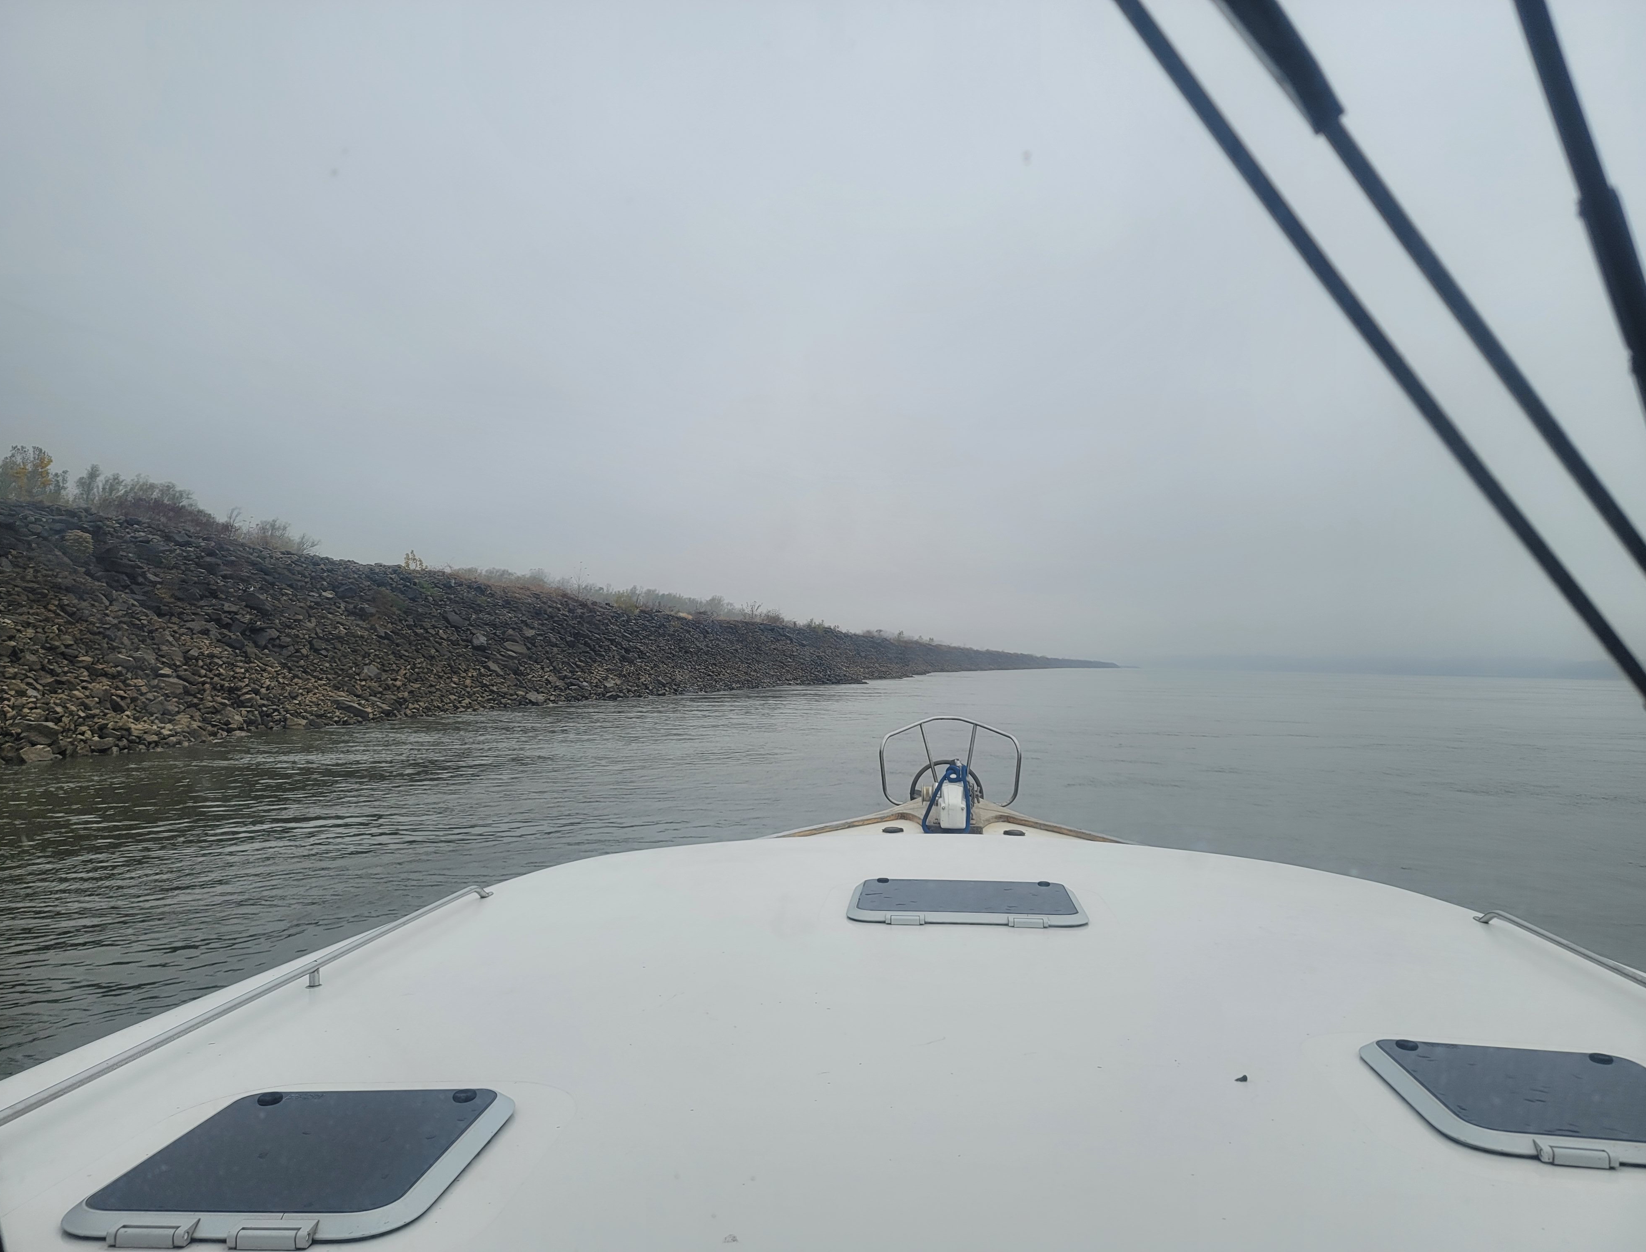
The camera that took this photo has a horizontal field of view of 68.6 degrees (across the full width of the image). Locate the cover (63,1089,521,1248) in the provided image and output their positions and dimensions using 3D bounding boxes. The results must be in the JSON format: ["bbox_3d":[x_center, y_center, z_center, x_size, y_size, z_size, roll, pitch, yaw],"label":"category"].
[{"bbox_3d":[-0.702,0.728,1.659,0.465,0.030,0.465,-1,-2,4],"label":"cover"}]

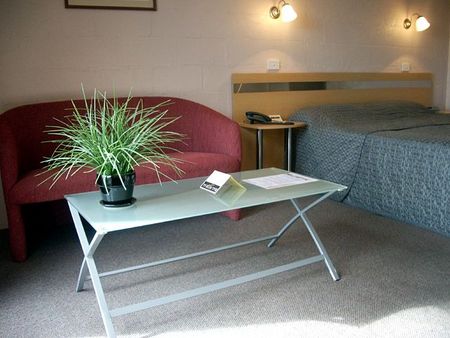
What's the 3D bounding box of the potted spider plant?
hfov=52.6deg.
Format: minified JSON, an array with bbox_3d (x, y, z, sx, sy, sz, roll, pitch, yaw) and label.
[{"bbox_3d":[-0.411,-0.085,1.700,0.522,0.439,0.491,-4,11,-13],"label":"potted spider plant"}]

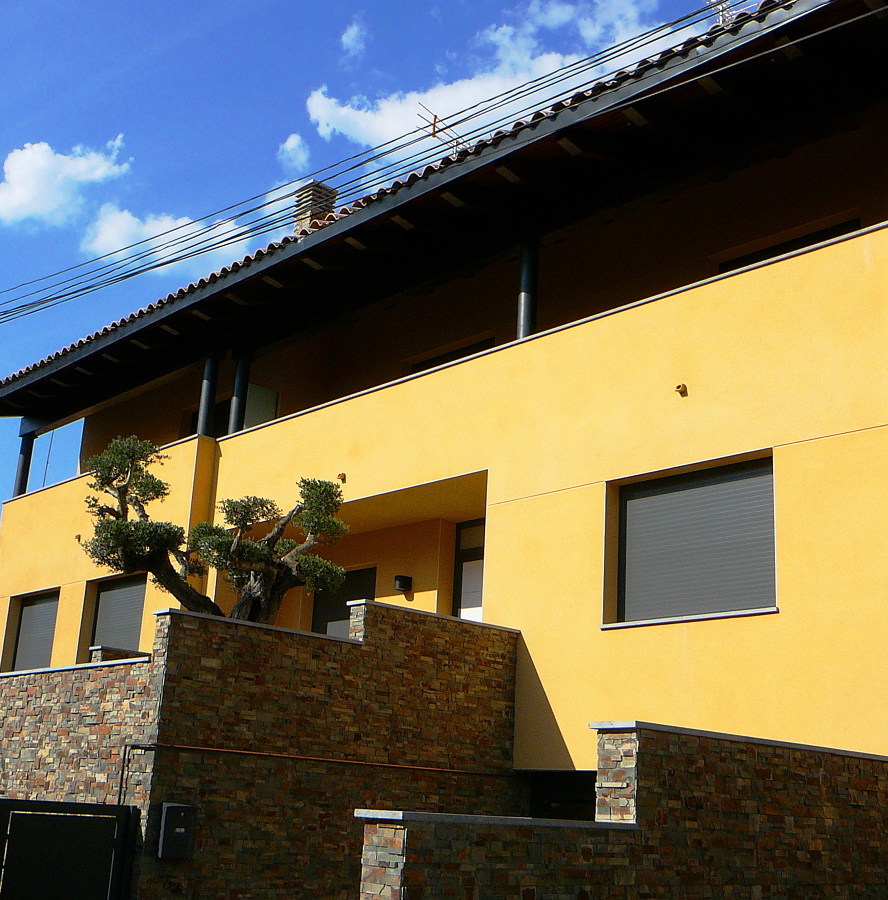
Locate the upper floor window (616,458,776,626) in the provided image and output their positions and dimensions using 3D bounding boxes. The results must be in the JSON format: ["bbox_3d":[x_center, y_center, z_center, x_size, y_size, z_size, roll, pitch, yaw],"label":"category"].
[{"bbox_3d":[2.280,0.838,10.787,0.120,1.346,1.797,18,-22,-40],"label":"upper floor window"}]

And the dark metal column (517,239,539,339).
[{"bbox_3d":[0.885,-1.641,12.822,0.189,1.181,0.189,3,-17,1],"label":"dark metal column"}]

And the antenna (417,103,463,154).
[{"bbox_3d":[-0.048,-4.438,16.800,0.380,0.450,1.000,-10,-21,36],"label":"antenna"}]

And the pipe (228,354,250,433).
[{"bbox_3d":[-2.802,-0.705,16.623,0.189,1.173,0.189,18,-22,-40],"label":"pipe"}]

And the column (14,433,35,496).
[{"bbox_3d":[-7.381,0.282,21.343,0.200,1.154,0.200,18,-22,-40],"label":"column"}]

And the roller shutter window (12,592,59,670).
[{"bbox_3d":[-6.470,2.984,19.462,0.120,1.361,1.718,18,-22,-40],"label":"roller shutter window"}]

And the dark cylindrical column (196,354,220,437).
[{"bbox_3d":[-3.237,-0.718,16.700,0.189,1.197,0.189,3,-17,1],"label":"dark cylindrical column"}]

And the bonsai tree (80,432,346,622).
[{"bbox_3d":[-2.052,0.886,10.800,2.300,2.000,1.600,6,-17,-10],"label":"bonsai tree"}]

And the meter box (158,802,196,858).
[{"bbox_3d":[-1.977,2.811,8.942,0.257,0.381,0.085,18,-22,-40],"label":"meter box"}]

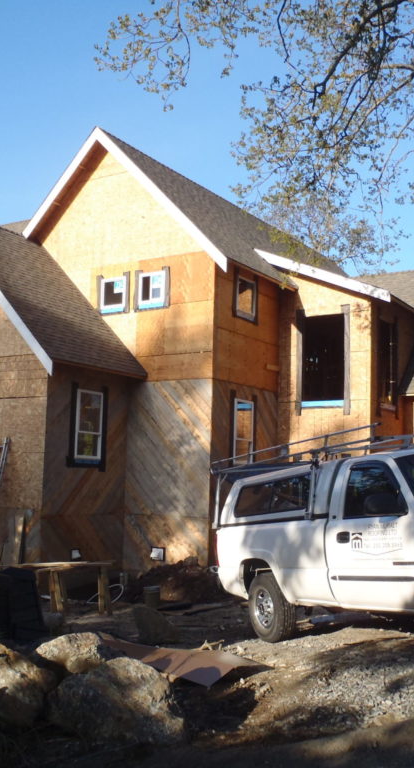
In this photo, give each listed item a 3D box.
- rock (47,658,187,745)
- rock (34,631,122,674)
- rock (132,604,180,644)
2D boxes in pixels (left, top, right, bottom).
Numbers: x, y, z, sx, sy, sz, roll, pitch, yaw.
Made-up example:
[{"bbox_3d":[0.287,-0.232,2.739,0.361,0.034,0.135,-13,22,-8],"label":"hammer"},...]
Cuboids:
[{"bbox_3d":[-0.601,2.045,5.500,0.870,0.470,0.680,2,-6,-6],"label":"rock"},{"bbox_3d":[-0.993,2.113,6.450,0.670,0.400,0.520,2,-6,-9],"label":"rock"},{"bbox_3d":[-0.609,2.849,9.800,0.570,0.460,0.500,2,-6,-3],"label":"rock"}]

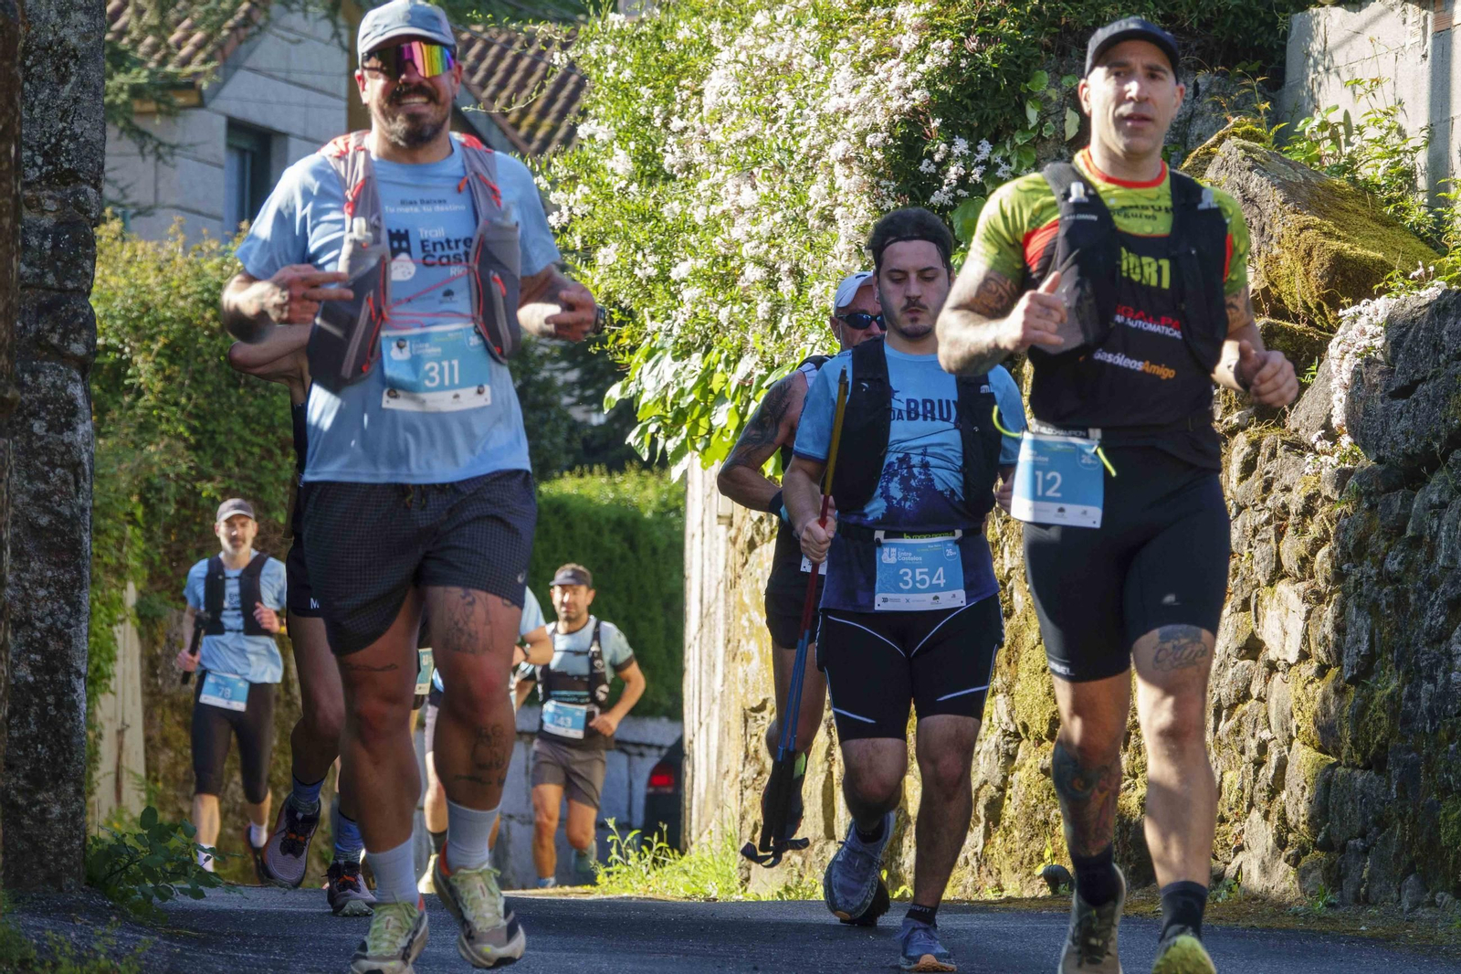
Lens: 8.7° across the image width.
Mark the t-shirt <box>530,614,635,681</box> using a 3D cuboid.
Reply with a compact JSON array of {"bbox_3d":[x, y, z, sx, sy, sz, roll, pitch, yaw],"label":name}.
[{"bbox_3d":[-0.653,0.829,42.000,0.480,0.520,0.290,1,4,14],"label":"t-shirt"}]

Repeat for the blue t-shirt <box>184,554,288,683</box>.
[{"bbox_3d":[-2.096,0.552,41.000,0.460,0.570,0.280,0,1,5],"label":"blue t-shirt"}]

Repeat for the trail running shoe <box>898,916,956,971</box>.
[{"bbox_3d":[0.432,1.007,21.300,0.112,0.120,0.295,0,0,-9],"label":"trail running shoe"}]

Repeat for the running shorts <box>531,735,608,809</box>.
[{"bbox_3d":[-0.742,1.293,44.500,0.360,0.370,0.290,0,-1,7],"label":"running shorts"}]

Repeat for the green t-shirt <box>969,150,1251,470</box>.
[{"bbox_3d":[0.676,-0.315,17.200,0.490,0.570,0.300,-1,4,-12],"label":"green t-shirt"}]

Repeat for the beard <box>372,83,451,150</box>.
[{"bbox_3d":[-0.577,-0.669,17.450,0.140,0.118,0.095,0,-1,-6],"label":"beard"}]

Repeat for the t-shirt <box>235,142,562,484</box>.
[{"bbox_3d":[-0.604,-0.319,17.550,0.570,0.630,0.310,0,1,-11],"label":"t-shirt"}]

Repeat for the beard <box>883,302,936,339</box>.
[{"bbox_3d":[0.394,-0.365,21.100,0.118,0.085,0.075,0,-1,0],"label":"beard"}]

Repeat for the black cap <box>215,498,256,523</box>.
[{"bbox_3d":[-2.100,0.102,41.000,0.170,0.120,0.260,0,0,2],"label":"black cap"}]

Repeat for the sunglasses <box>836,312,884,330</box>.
[{"bbox_3d":[0.334,-0.408,23.650,0.145,0.046,0.155,0,0,-16],"label":"sunglasses"}]

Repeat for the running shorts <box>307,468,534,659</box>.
[{"bbox_3d":[-0.566,0.129,17.550,0.420,0.370,0.340,0,-1,-6],"label":"running shorts"}]

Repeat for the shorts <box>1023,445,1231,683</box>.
[{"bbox_3d":[0.705,0.132,17.150,0.370,0.440,0.340,0,0,-2],"label":"shorts"}]

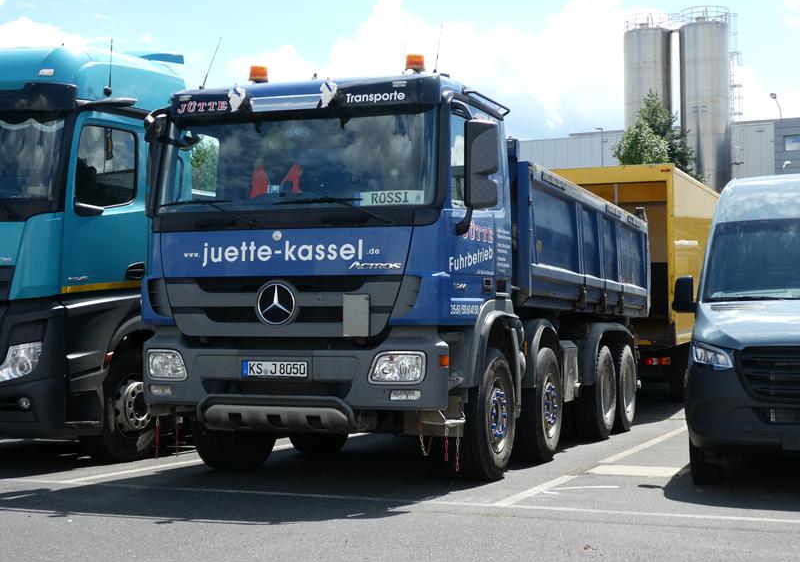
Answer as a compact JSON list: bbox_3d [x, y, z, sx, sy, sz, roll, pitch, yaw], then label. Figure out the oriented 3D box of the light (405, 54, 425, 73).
[{"bbox_3d":[0.118,-1.681,8.946,0.143,0.155,0.143,0,-3,0],"label":"light"}]

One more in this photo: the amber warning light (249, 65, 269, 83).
[{"bbox_3d":[-1.156,-1.682,9.458,0.143,0.155,0.143,0,-3,0],"label":"amber warning light"}]

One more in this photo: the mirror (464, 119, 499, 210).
[{"bbox_3d":[0.586,-0.830,8.263,0.230,0.610,0.150,-1,-3,22],"label":"mirror"}]

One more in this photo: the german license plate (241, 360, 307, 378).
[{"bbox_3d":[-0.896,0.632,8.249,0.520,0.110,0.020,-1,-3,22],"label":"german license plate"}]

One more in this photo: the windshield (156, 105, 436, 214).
[{"bbox_3d":[-0.832,-0.886,8.512,2.250,0.790,0.230,-1,-12,22],"label":"windshield"}]

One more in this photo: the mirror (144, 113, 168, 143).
[{"bbox_3d":[-1.941,-1.216,9.212,0.200,0.240,0.140,-1,-3,22],"label":"mirror"}]

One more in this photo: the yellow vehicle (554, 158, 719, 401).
[{"bbox_3d":[4.854,0.237,22.504,2.520,3.740,8.500,-1,-3,23],"label":"yellow vehicle"}]

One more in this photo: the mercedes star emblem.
[{"bbox_3d":[-0.895,0.166,8.271,0.300,0.300,0.050,-1,-3,22],"label":"mercedes star emblem"}]

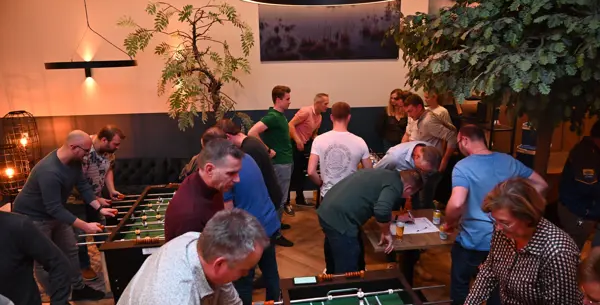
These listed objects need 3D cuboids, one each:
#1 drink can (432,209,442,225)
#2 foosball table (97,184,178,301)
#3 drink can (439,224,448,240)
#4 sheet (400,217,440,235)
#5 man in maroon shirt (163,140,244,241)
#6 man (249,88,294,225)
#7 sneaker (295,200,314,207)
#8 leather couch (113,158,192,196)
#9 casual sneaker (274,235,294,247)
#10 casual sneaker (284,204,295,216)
[{"bbox_3d":[1.182,0.560,3.460,0.066,0.116,0.066,-1,14,0],"label":"drink can"},{"bbox_3d":[-1.188,0.957,3.862,0.780,0.880,1.410,-3,15,-7],"label":"foosball table"},{"bbox_3d":[1.211,0.669,3.357,0.066,0.115,0.066,-1,15,0],"label":"drink can"},{"bbox_3d":[0.997,0.662,3.620,0.420,0.004,0.297,-3,15,-7],"label":"sheet"},{"bbox_3d":[-0.502,0.784,2.425,0.620,1.740,0.540,0,14,7],"label":"man in maroon shirt"},{"bbox_3d":[-0.345,0.093,5.175,0.530,1.820,0.520,-5,16,-13],"label":"man"},{"bbox_3d":[0.067,0.739,5.981,0.295,0.100,0.105,2,14,11],"label":"sneaker"},{"bbox_3d":[-2.089,0.489,5.670,1.750,0.830,0.750,-2,14,-2],"label":"leather couch"},{"bbox_3d":[-0.192,1.034,4.785,0.290,0.110,0.105,3,14,17],"label":"casual sneaker"},{"bbox_3d":[-0.158,0.808,5.787,0.105,0.110,0.280,-13,19,-36],"label":"casual sneaker"}]

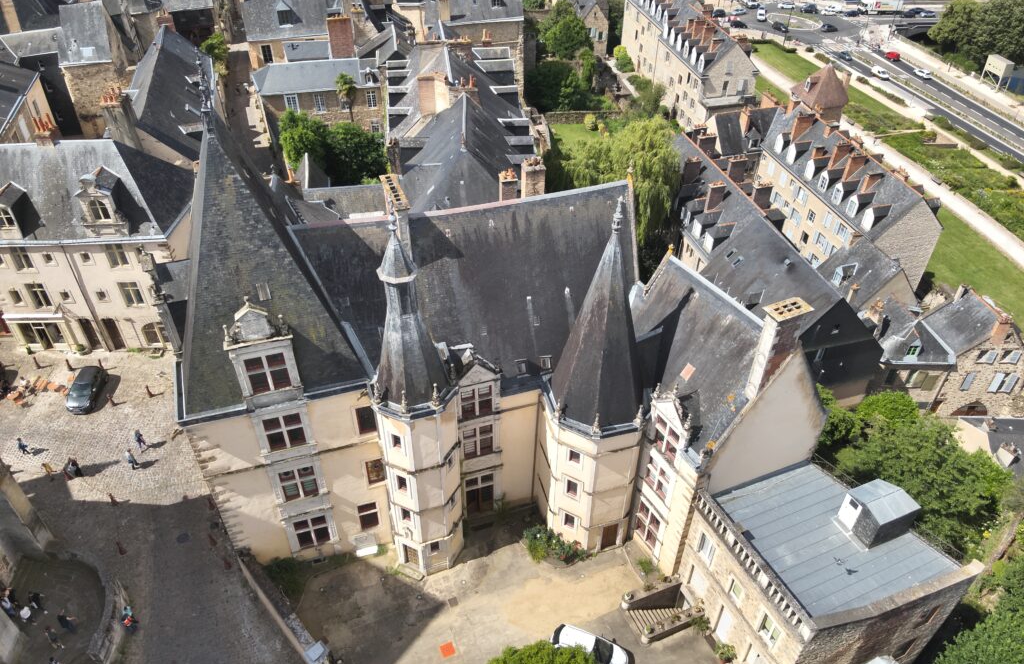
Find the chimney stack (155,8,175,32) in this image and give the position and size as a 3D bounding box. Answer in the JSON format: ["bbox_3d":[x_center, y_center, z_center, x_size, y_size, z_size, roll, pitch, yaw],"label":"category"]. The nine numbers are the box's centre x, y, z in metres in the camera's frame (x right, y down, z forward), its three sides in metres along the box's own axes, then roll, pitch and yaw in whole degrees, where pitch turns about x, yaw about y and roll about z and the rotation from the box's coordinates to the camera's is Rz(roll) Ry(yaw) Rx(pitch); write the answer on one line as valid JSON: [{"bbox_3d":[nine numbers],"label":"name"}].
[{"bbox_3d":[-44.748,-40.325,92.090,1.750,2.900,0.850,-15,40,-19],"label":"chimney stack"}]

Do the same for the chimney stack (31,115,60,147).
[{"bbox_3d":[-33.276,-14.317,50.700,1.200,2.300,1.050,0,39,0],"label":"chimney stack"}]

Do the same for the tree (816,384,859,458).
[{"bbox_3d":[23.925,6.621,52.684,4.300,6.500,4.300,22,43,25],"label":"tree"}]

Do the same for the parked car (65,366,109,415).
[{"bbox_3d":[-32.647,4.489,54.452,1.820,1.570,4.380,-3,38,-5],"label":"parked car"}]

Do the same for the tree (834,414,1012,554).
[{"bbox_3d":[26.937,9.921,46.512,10.800,9.700,10.300,29,46,31],"label":"tree"}]

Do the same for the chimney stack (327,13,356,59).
[{"bbox_3d":[-20.268,-35.294,84.800,2.850,5.000,0.800,-2,39,-2],"label":"chimney stack"}]

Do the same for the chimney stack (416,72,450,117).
[{"bbox_3d":[-7.641,-23.008,68.948,3.000,4.200,1.300,-5,38,-7],"label":"chimney stack"}]

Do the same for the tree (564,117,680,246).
[{"bbox_3d":[12.451,-17.296,80.000,11.800,12.000,10.500,-8,39,-10],"label":"tree"}]

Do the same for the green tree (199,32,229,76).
[{"bbox_3d":[-44.328,-40.731,105.688,4.300,7.300,4.300,-14,40,-18],"label":"green tree"}]

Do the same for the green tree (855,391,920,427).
[{"bbox_3d":[32.082,6.774,60.500,4.900,4.900,4.600,0,39,0],"label":"green tree"}]

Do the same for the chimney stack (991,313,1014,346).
[{"bbox_3d":[41.446,-0.212,60.300,0.950,2.800,0.850,0,39,0],"label":"chimney stack"}]

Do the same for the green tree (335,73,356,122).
[{"bbox_3d":[-19.726,-25.996,86.491,2.700,10.800,2.700,-8,39,-11],"label":"green tree"}]

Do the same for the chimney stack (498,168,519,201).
[{"bbox_3d":[-0.267,-10.135,49.800,1.150,2.700,0.750,-9,40,-12],"label":"chimney stack"}]

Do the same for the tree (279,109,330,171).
[{"bbox_3d":[-22.591,-20.904,77.300,5.000,6.600,5.000,0,39,0],"label":"tree"}]

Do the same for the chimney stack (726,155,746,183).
[{"bbox_3d":[25.409,-18.197,80.000,2.000,4.000,0.700,-8,39,-10],"label":"chimney stack"}]

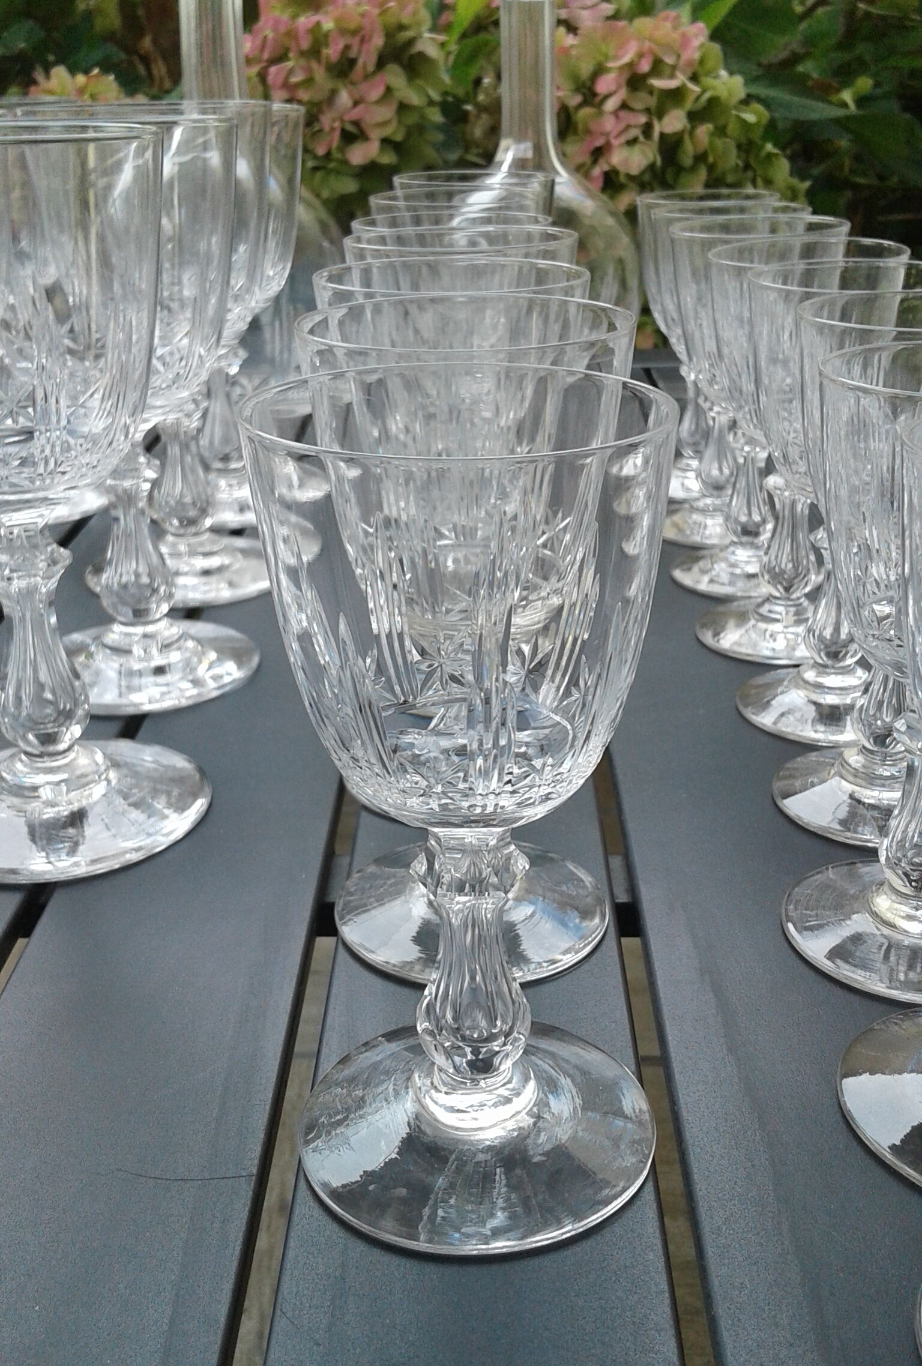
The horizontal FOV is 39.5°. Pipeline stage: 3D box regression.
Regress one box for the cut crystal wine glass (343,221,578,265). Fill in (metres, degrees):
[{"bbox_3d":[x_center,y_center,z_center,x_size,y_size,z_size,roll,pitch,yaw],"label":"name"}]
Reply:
[{"bbox_3d":[0.001,-0.061,0.399,0.067,0.142,0.067,-1,26,0],"label":"cut crystal wine glass"}]

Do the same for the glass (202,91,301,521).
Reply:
[{"bbox_3d":[-0.111,-0.165,0.581,0.091,0.175,0.091,-1,26,0],"label":"glass"}]

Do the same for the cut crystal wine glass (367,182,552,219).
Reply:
[{"bbox_3d":[0.002,-0.111,0.502,0.067,0.142,0.067,-1,26,0],"label":"cut crystal wine glass"}]

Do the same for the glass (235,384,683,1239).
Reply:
[{"bbox_3d":[0.001,0.022,0.224,0.067,0.142,0.067,-1,26,0],"label":"glass"}]

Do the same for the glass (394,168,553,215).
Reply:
[{"bbox_3d":[0.007,-0.145,0.574,0.067,0.142,0.067,-1,26,0],"label":"glass"}]

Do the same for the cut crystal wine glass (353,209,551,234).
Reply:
[{"bbox_3d":[-0.002,-0.087,0.453,0.067,0.142,0.067,-1,26,0],"label":"cut crystal wine glass"}]

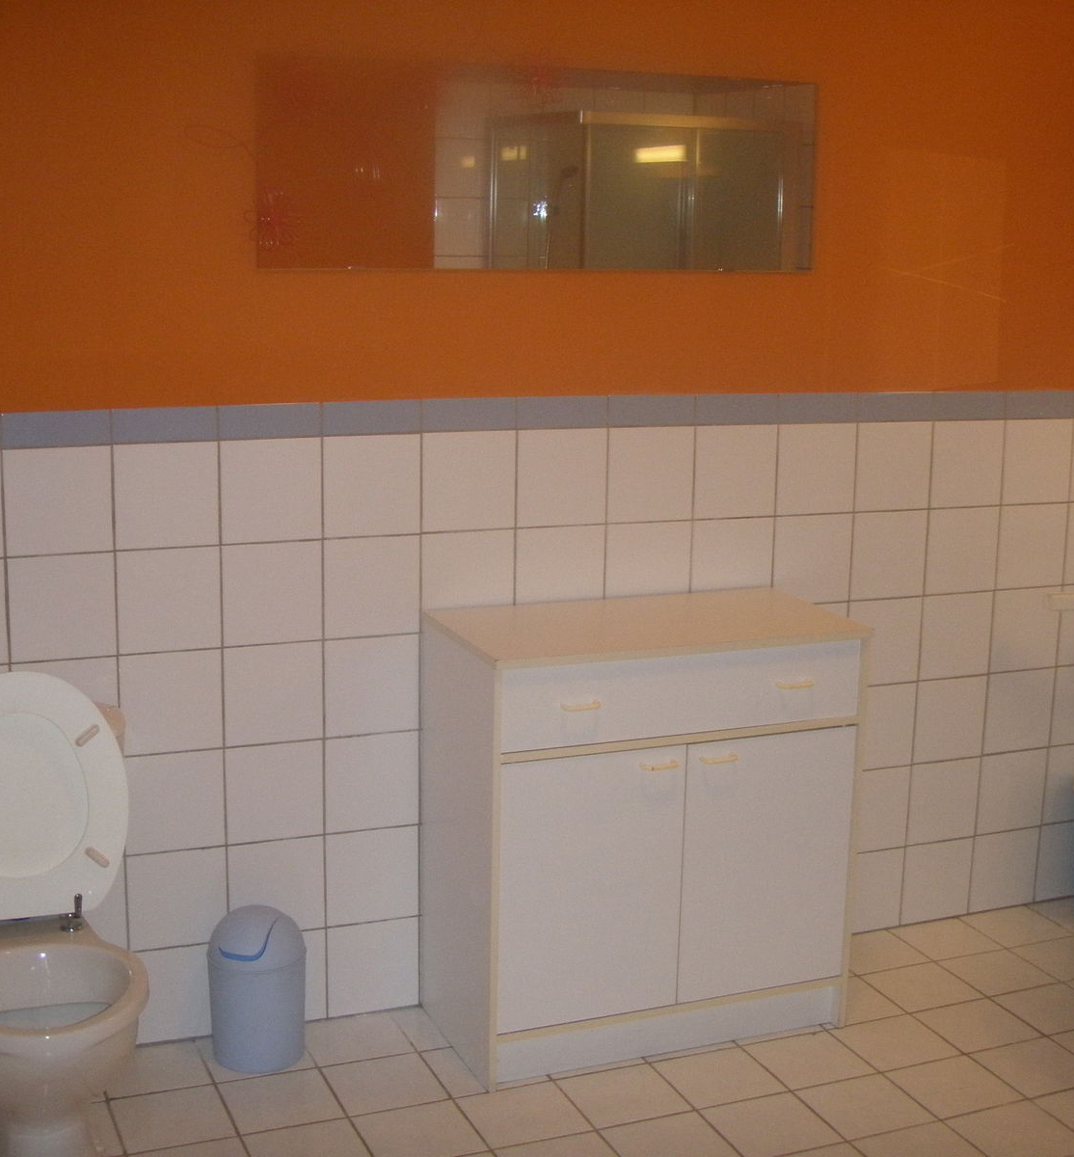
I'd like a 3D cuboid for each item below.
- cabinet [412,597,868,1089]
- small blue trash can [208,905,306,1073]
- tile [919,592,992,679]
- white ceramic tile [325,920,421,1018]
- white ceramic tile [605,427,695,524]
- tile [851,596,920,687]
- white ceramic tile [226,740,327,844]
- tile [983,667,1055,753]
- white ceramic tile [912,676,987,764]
[{"bbox_3d":[0.214,0.503,3.432,0.799,0.857,0.421,-4,12,-22],"label":"cabinet"},{"bbox_3d":[-0.545,0.786,3.302,0.191,0.300,0.191,1,11,0],"label":"small blue trash can"},{"bbox_3d":[0.965,0.132,3.902,0.199,0.199,0.010,-4,12,-22],"label":"tile"},{"bbox_3d":[-0.336,0.800,3.499,0.199,0.199,0.010,-4,12,-22],"label":"white ceramic tile"},{"bbox_3d":[0.237,-0.214,3.526,0.198,0.198,0.010,-4,12,-22],"label":"white ceramic tile"},{"bbox_3d":[0.783,0.144,3.827,0.199,0.199,0.010,-4,12,-22],"label":"tile"},{"bbox_3d":[-0.517,0.423,3.351,0.198,0.198,0.010,-4,13,-22],"label":"white ceramic tile"},{"bbox_3d":[1.143,0.315,4.021,0.198,0.198,0.010,-4,12,-22],"label":"tile"},{"bbox_3d":[0.963,0.327,3.945,0.198,0.198,0.010,-4,12,-22],"label":"white ceramic tile"}]

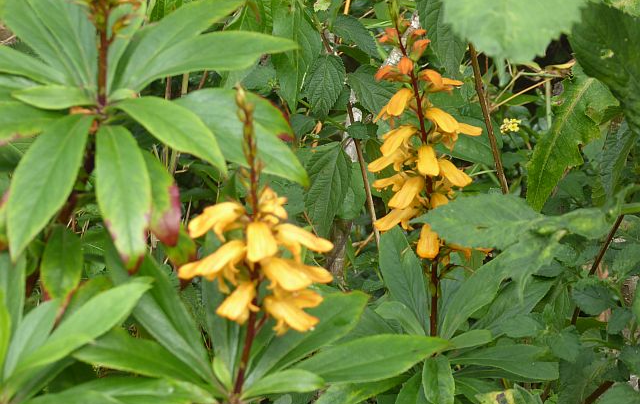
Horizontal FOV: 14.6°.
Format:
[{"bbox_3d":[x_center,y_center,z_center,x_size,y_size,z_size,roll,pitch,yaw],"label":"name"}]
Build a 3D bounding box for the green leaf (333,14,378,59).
[{"bbox_3d":[0.030,-0.133,2.005,0.024,0.008,0.053,-28,53,-21],"label":"green leaf"}]

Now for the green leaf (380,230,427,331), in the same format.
[{"bbox_3d":[0.070,0.063,2.015,0.034,0.093,0.018,-16,-19,-11],"label":"green leaf"}]

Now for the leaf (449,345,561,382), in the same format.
[{"bbox_3d":[0.146,0.130,1.990,0.090,0.020,0.030,10,46,13],"label":"leaf"}]

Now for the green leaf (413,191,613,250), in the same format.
[{"bbox_3d":[0.115,0.010,1.505,0.140,0.014,0.038,-2,49,40],"label":"green leaf"}]

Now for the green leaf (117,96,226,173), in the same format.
[{"bbox_3d":[-0.095,-0.041,1.585,0.089,0.020,0.029,30,47,20],"label":"green leaf"}]

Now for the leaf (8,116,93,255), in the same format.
[{"bbox_3d":[-0.170,-0.010,1.580,0.033,0.020,0.109,16,66,25],"label":"leaf"}]

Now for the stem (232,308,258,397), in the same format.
[{"bbox_3d":[-0.039,0.078,1.302,0.005,0.050,0.005,9,17,0],"label":"stem"}]

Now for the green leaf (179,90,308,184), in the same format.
[{"bbox_3d":[-0.045,-0.035,1.370,0.084,0.013,0.036,29,49,0],"label":"green leaf"}]

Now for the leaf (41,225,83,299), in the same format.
[{"bbox_3d":[-0.147,0.034,1.420,0.024,0.009,0.044,0,63,0],"label":"leaf"}]

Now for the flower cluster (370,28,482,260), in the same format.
[{"bbox_3d":[0.085,-0.046,2.000,0.088,0.186,0.082,-7,16,0],"label":"flower cluster"}]

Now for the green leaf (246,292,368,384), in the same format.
[{"bbox_3d":[-0.009,0.086,1.545,0.107,0.020,0.028,-36,47,-28],"label":"green leaf"}]

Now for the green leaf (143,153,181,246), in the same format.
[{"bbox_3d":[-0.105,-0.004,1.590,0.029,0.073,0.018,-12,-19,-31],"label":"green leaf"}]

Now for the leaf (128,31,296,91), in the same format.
[{"bbox_3d":[-0.057,-0.073,1.330,0.094,0.012,0.031,-11,44,-12],"label":"leaf"}]

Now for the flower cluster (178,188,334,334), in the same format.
[{"bbox_3d":[-0.033,0.031,1.300,0.081,0.062,0.075,0,22,0],"label":"flower cluster"}]

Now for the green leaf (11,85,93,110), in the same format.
[{"bbox_3d":[-0.170,-0.066,1.585,0.059,0.015,0.019,7,30,-31],"label":"green leaf"}]

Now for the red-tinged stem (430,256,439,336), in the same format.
[{"bbox_3d":[0.080,0.066,1.750,0.005,0.060,0.005,-1,19,0],"label":"red-tinged stem"}]

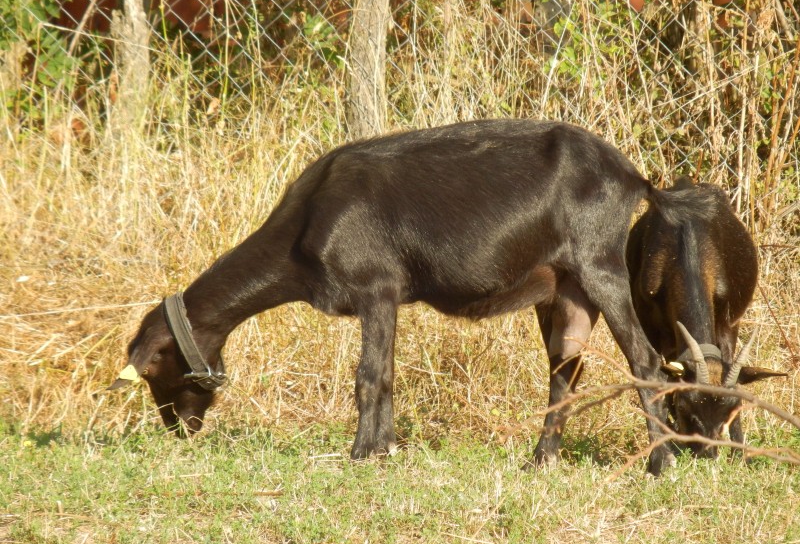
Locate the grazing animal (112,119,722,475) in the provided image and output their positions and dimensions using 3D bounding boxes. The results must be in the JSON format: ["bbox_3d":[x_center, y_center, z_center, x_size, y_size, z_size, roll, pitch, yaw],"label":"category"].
[{"bbox_3d":[0.037,0.044,13.975,1.200,0.690,0.300,1,4,12],"label":"grazing animal"}]

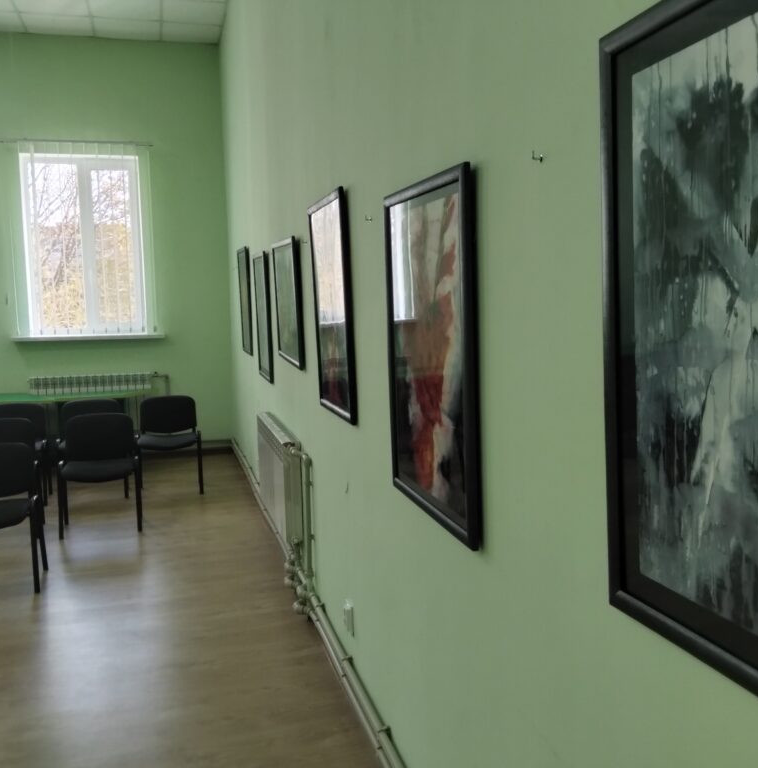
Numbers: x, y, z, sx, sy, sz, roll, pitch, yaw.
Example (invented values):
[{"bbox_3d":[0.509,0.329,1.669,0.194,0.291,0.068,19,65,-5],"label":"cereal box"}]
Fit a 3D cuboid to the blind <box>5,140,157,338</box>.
[{"bbox_3d":[-2.868,-1.405,7.590,1.200,1.820,0.150,-3,6,-15],"label":"blind"}]

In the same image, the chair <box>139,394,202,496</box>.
[{"bbox_3d":[-1.762,0.507,6.478,0.530,0.790,0.550,-3,6,-12],"label":"chair"}]

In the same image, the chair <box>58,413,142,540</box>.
[{"bbox_3d":[-1.972,0.622,5.450,0.530,0.790,0.550,-3,6,-16],"label":"chair"}]

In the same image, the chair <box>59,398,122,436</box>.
[{"bbox_3d":[-2.376,0.531,6.383,0.530,0.790,0.550,-3,6,-17],"label":"chair"}]

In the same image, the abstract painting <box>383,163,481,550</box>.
[{"bbox_3d":[0.121,-0.079,1.939,0.030,0.825,0.630,-3,6,-15],"label":"abstract painting"}]

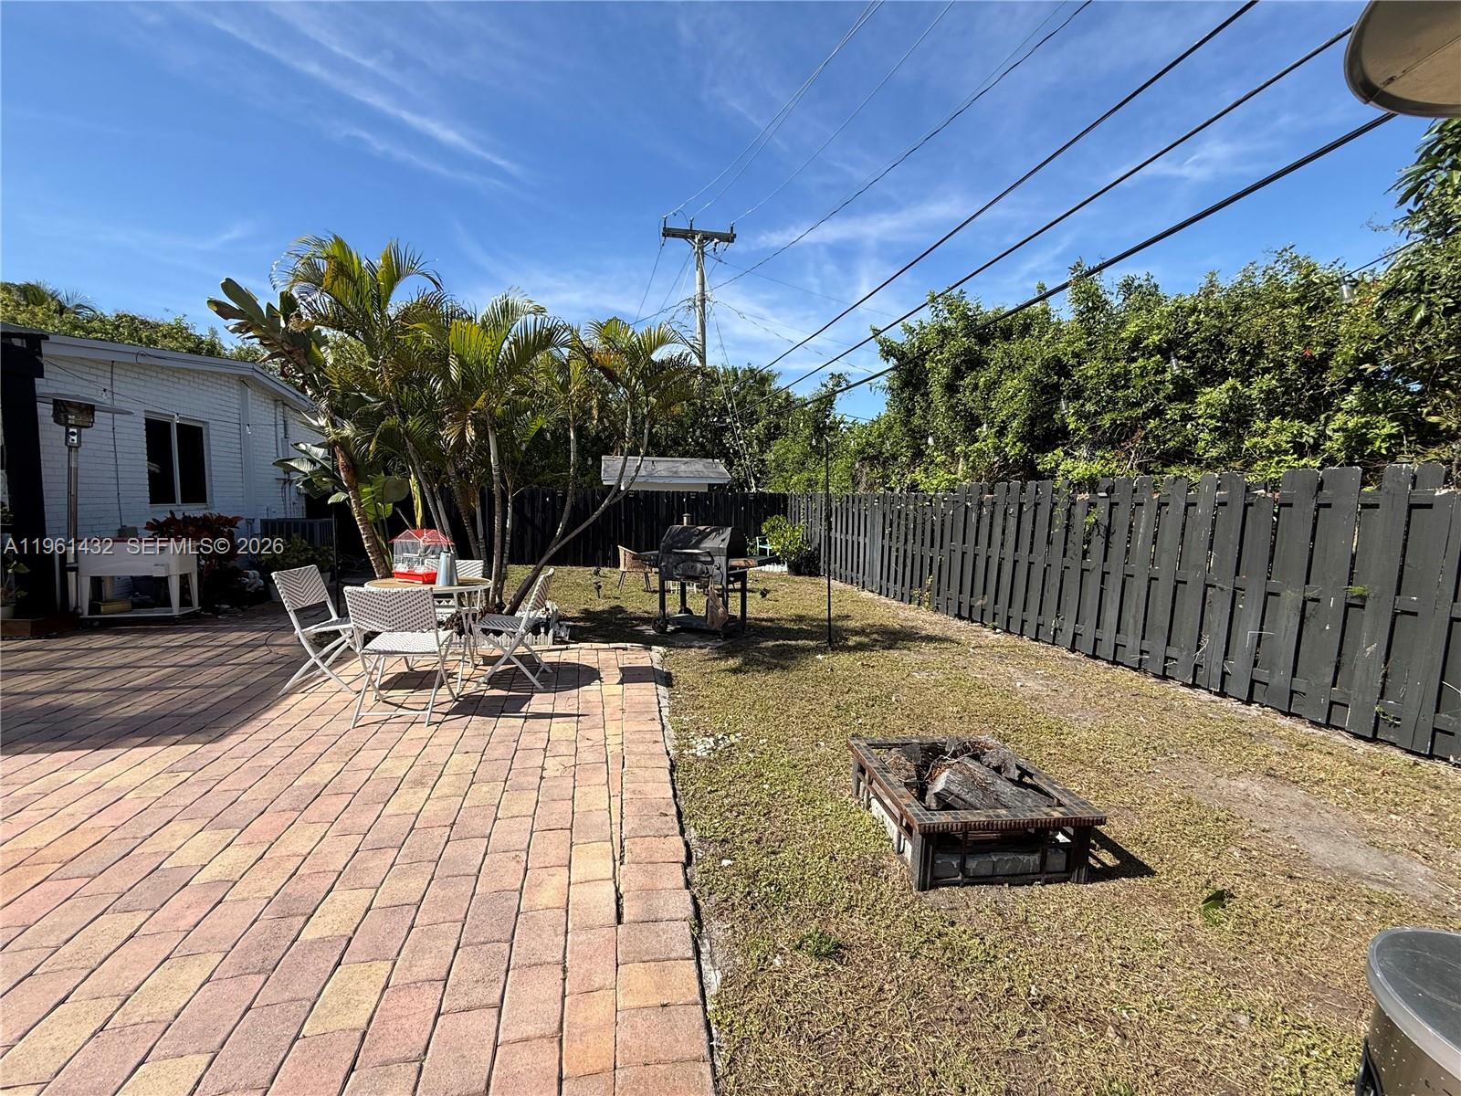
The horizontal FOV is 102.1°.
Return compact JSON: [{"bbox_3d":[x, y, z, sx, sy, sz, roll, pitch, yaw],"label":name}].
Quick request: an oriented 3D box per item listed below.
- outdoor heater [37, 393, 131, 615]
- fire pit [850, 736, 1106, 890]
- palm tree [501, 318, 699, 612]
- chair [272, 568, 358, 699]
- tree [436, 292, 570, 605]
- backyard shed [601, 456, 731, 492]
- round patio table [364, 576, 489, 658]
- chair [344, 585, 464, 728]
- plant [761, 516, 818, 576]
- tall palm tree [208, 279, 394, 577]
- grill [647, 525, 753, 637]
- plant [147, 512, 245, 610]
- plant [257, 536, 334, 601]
[{"bbox_3d":[-6.575,-0.359,5.924,0.850,2.280,0.850,4,3,42],"label":"outdoor heater"},{"bbox_3d":[0.958,1.064,2.478,0.720,0.260,0.730,0,5,-6],"label":"fire pit"},{"bbox_3d":[-1.440,-0.912,6.509,2.100,3.250,1.600,-1,5,-12],"label":"palm tree"},{"bbox_3d":[-2.822,0.555,4.186,0.570,0.840,0.480,0,4,-5],"label":"chair"},{"bbox_3d":[-2.565,-1.125,6.656,1.500,3.500,1.500,-1,5,-21],"label":"tree"},{"bbox_3d":[-2.100,-1.588,19.536,4.000,2.850,3.700,-1,4,-13],"label":"backyard shed"},{"bbox_3d":[-2.097,0.602,4.149,0.830,0.720,0.830,-2,5,-27],"label":"round patio table"},{"bbox_3d":[-1.960,0.603,3.553,0.490,0.840,0.580,-1,4,-7],"label":"chair"},{"bbox_3d":[1.070,-0.053,10.877,1.020,1.100,0.950,0,4,0],"label":"plant"},{"bbox_3d":[-4.680,-1.025,6.441,1.950,3.650,1.600,0,4,0],"label":"tall palm tree"},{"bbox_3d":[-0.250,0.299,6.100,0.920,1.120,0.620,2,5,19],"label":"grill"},{"bbox_3d":[-6.194,0.161,6.791,0.900,1.120,0.850,-4,6,-42],"label":"plant"},{"bbox_3d":[-5.800,0.265,7.943,0.880,0.850,0.800,0,4,0],"label":"plant"}]

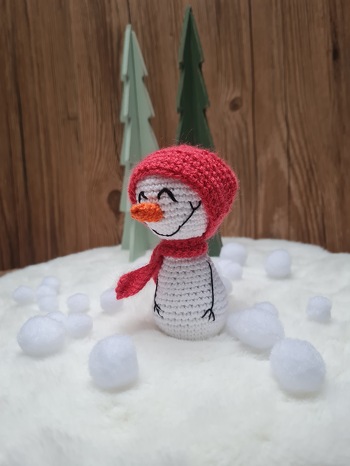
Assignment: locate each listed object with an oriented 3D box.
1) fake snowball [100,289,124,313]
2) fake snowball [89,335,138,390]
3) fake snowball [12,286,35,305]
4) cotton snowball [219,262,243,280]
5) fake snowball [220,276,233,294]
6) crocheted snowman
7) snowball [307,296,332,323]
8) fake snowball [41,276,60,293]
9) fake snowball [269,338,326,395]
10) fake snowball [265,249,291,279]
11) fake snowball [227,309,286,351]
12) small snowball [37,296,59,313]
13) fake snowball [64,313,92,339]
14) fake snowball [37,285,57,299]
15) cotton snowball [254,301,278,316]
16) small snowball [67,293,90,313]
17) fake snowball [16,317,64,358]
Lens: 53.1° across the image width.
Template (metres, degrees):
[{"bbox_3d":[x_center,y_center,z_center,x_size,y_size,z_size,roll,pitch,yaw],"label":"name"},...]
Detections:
[{"bbox_3d":[-0.055,0.060,0.308,0.021,0.021,0.021,-2,5,0],"label":"fake snowball"},{"bbox_3d":[-0.033,0.069,0.186,0.027,0.028,0.027,-2,5,0],"label":"fake snowball"},{"bbox_3d":[-0.161,0.067,0.373,0.022,0.020,0.021,-3,8,0],"label":"fake snowball"},{"bbox_3d":[0.061,0.040,0.375,0.021,0.021,0.021,-2,5,0],"label":"cotton snowball"},{"bbox_3d":[0.050,0.056,0.365,0.020,0.019,0.019,-3,8,0],"label":"fake snowball"},{"bbox_3d":[0.004,0.007,0.244,0.074,0.134,0.092,3,7,38],"label":"crocheted snowman"},{"bbox_3d":[0.111,0.059,0.269,0.019,0.019,0.019,-2,5,0],"label":"snowball"},{"bbox_3d":[-0.144,0.061,0.409,0.021,0.020,0.021,-3,8,0],"label":"fake snowball"},{"bbox_3d":[0.062,0.067,0.177,0.028,0.028,0.028,-2,5,0],"label":"fake snowball"},{"bbox_3d":[0.114,0.034,0.385,0.029,0.029,0.029,-2,5,0],"label":"fake snowball"},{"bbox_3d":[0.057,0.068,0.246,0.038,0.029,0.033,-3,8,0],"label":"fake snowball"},{"bbox_3d":[-0.112,0.063,0.310,0.018,0.017,0.018,-2,5,0],"label":"small snowball"},{"bbox_3d":[-0.077,0.074,0.280,0.022,0.021,0.021,-3,8,0],"label":"fake snowball"},{"bbox_3d":[-0.136,0.065,0.372,0.022,0.020,0.021,-3,8,0],"label":"fake snowball"},{"bbox_3d":[0.075,0.065,0.286,0.020,0.019,0.019,-3,8,0],"label":"cotton snowball"},{"bbox_3d":[-0.093,0.068,0.338,0.022,0.020,0.021,-3,8,0],"label":"small snowball"},{"bbox_3d":[-0.086,0.066,0.224,0.030,0.026,0.028,-2,5,0],"label":"fake snowball"}]

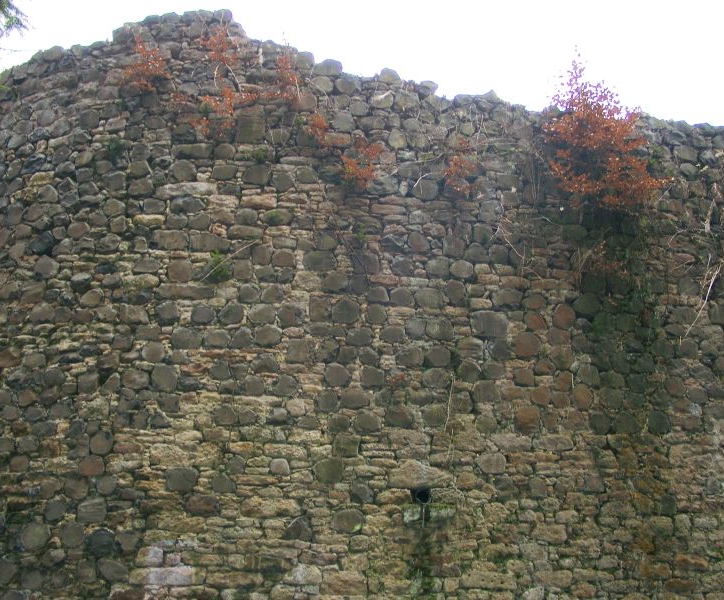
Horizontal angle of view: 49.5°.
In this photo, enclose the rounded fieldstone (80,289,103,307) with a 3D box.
[{"bbox_3d":[-2.729,-0.025,7.928,0.221,0.181,0.161,-5,-15,18],"label":"rounded fieldstone"}]

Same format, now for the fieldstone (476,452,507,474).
[{"bbox_3d":[1.363,1.721,8.273,0.310,0.219,0.225,2,-12,-9],"label":"fieldstone"}]

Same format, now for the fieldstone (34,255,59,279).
[{"bbox_3d":[-3.607,-0.383,8.984,0.298,0.264,0.239,-3,-12,16],"label":"fieldstone"}]

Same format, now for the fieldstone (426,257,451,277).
[{"bbox_3d":[0.838,-0.367,8.607,0.256,0.209,0.198,1,-12,-7],"label":"fieldstone"}]

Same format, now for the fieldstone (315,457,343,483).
[{"bbox_3d":[-0.336,1.750,8.114,0.296,0.255,0.234,0,-12,-1],"label":"fieldstone"}]

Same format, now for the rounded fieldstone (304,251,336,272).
[{"bbox_3d":[-0.415,-0.385,7.859,0.308,0.223,0.210,-1,-16,2],"label":"rounded fieldstone"}]

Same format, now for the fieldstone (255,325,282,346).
[{"bbox_3d":[-0.887,0.337,7.454,0.264,0.208,0.189,0,-14,0],"label":"fieldstone"}]

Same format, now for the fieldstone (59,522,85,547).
[{"bbox_3d":[-3.052,2.463,8.255,0.284,0.240,0.223,-3,-12,13],"label":"fieldstone"}]

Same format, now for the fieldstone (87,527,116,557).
[{"bbox_3d":[-2.712,2.535,8.182,0.320,0.299,0.263,-2,-12,11],"label":"fieldstone"}]

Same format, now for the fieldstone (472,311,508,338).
[{"bbox_3d":[1.259,0.242,7.758,0.366,0.273,0.251,1,-16,-5],"label":"fieldstone"}]

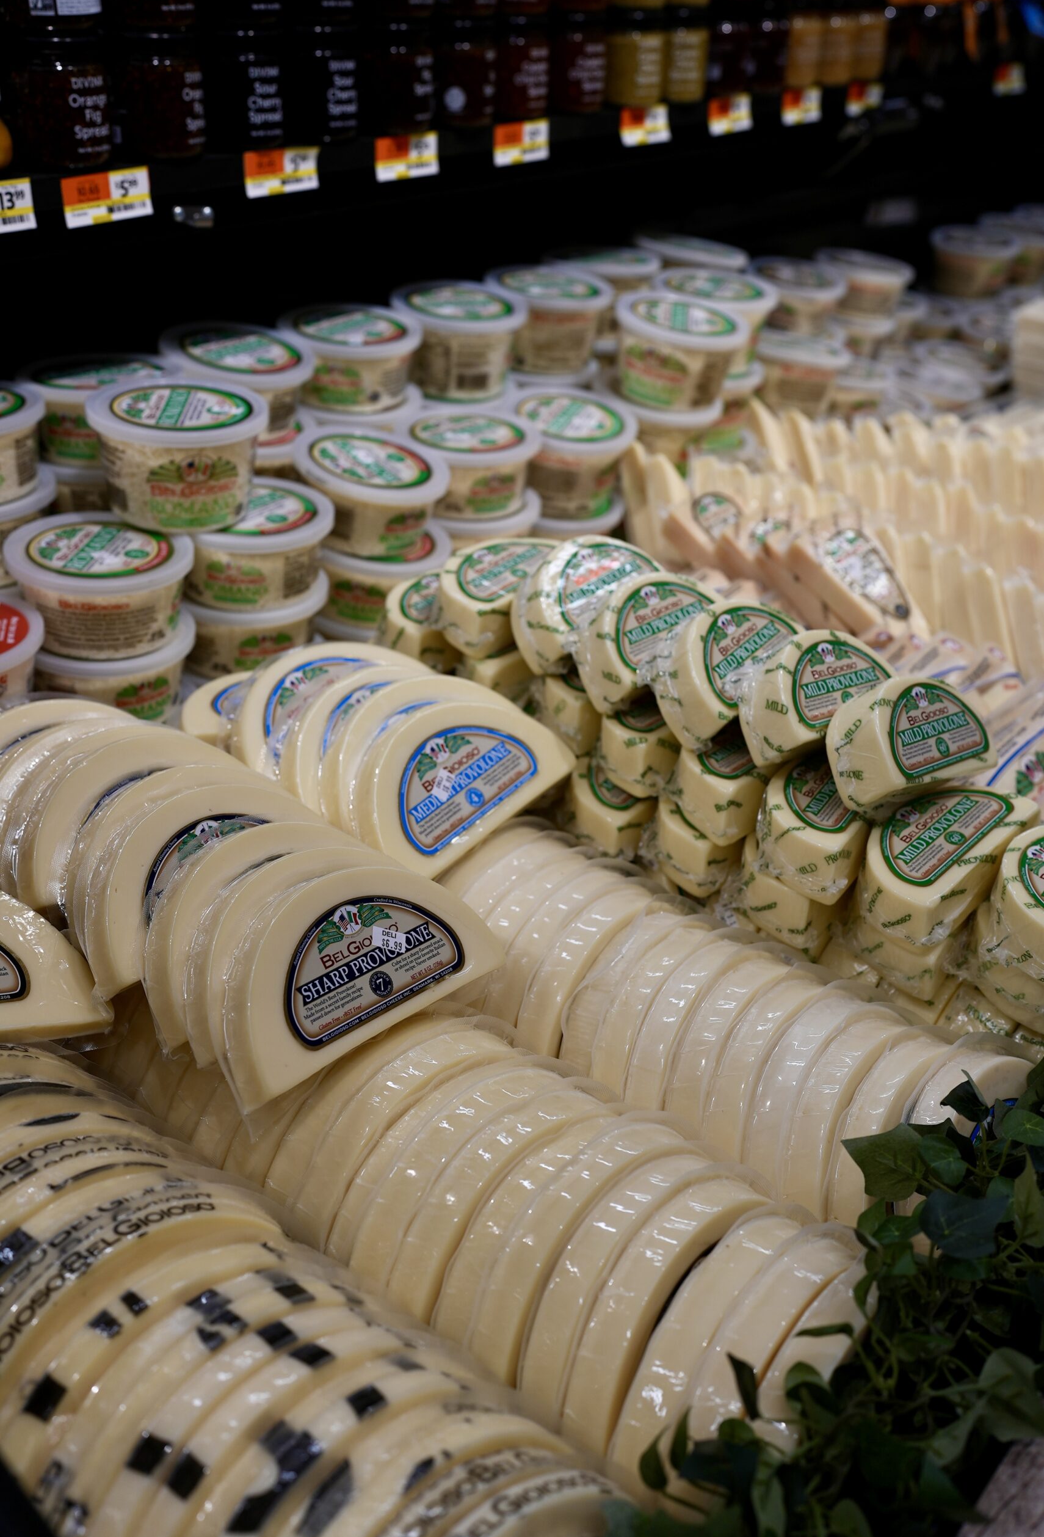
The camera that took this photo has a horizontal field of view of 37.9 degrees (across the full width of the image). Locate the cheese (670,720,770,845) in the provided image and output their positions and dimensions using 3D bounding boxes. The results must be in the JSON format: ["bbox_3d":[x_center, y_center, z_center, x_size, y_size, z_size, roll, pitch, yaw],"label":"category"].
[{"bbox_3d":[0.136,-0.001,0.926,0.109,0.038,0.068,-25,41,-34],"label":"cheese"}]

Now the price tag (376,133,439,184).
[{"bbox_3d":[-0.090,-0.480,1.193,0.002,0.032,0.066,19,34,40],"label":"price tag"}]

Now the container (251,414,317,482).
[{"bbox_3d":[-0.224,-0.245,1.204,0.117,0.058,0.117,32,40,32],"label":"container"}]

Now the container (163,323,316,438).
[{"bbox_3d":[-0.214,-0.288,1.145,0.117,0.056,0.117,9,31,0],"label":"container"}]

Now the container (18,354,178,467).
[{"bbox_3d":[-0.317,-0.265,1.132,0.117,0.058,0.117,30,38,34],"label":"container"}]

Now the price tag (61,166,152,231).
[{"bbox_3d":[-0.271,-0.374,0.995,0.003,0.031,0.064,24,37,38],"label":"price tag"}]

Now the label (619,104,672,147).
[{"bbox_3d":[0.113,-0.583,1.378,0.002,0.032,0.066,19,34,40],"label":"label"}]

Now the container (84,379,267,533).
[{"bbox_3d":[-0.225,-0.206,1.009,0.117,0.072,0.117,3,31,-2],"label":"container"}]

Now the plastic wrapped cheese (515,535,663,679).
[{"bbox_3d":[0.042,-0.114,1.000,0.112,0.040,0.067,-27,84,-38],"label":"plastic wrapped cheese"}]

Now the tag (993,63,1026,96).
[{"bbox_3d":[0.539,-0.760,1.680,0.003,0.031,0.064,19,34,40],"label":"tag"}]

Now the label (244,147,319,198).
[{"bbox_3d":[-0.175,-0.437,1.114,0.002,0.032,0.066,19,34,40],"label":"label"}]

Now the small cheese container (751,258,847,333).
[{"bbox_3d":[0.315,-0.549,1.771,0.117,0.058,0.117,6,35,-4],"label":"small cheese container"}]

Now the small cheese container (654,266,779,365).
[{"bbox_3d":[0.177,-0.416,1.425,0.115,0.073,0.115,7,31,0],"label":"small cheese container"}]

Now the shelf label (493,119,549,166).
[{"bbox_3d":[0.000,-0.506,1.230,0.003,0.031,0.064,23,36,39],"label":"shelf label"}]

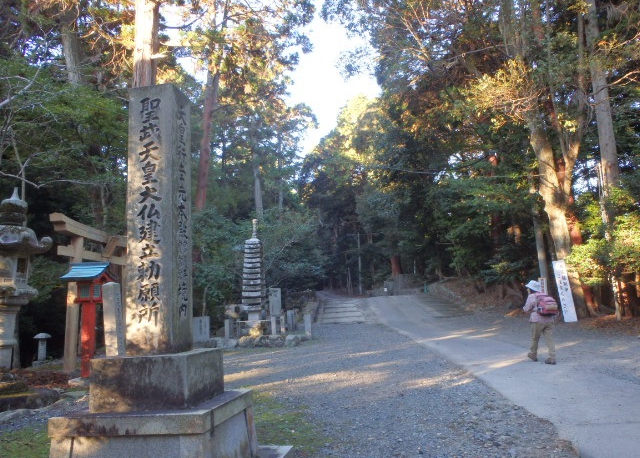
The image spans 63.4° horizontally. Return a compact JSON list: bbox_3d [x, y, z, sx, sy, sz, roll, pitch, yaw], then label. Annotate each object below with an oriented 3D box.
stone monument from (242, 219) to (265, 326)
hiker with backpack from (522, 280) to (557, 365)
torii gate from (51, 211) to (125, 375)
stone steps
[{"bbox_3d":[-2.198,1.380,16.805,0.670,3.450,0.670,-4,-10,6],"label":"stone monument"},{"bbox_3d":[4.213,1.764,9.920,0.500,1.580,0.530,-1,-10,-8],"label":"hiker with backpack"},{"bbox_3d":[-4.990,1.519,11.921,0.450,3.280,3.050,-6,-11,15],"label":"torii gate"},{"bbox_3d":[0.966,3.503,22.058,1.800,1.050,4.000,-3,-10,3],"label":"stone steps"}]

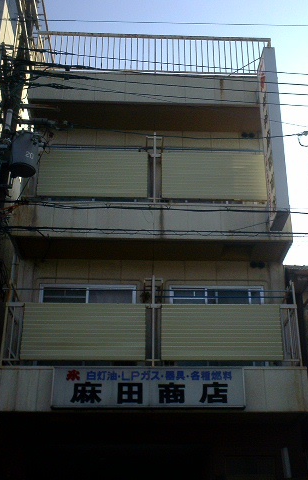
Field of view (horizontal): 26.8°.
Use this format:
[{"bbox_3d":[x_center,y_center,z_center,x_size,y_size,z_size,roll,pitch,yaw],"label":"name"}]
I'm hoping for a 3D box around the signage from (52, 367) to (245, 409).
[{"bbox_3d":[-0.073,2.187,9.552,2.826,0.601,0.150,1,-26,-2],"label":"signage"}]

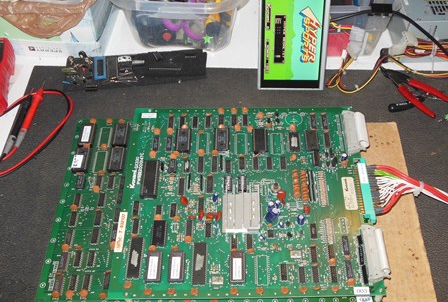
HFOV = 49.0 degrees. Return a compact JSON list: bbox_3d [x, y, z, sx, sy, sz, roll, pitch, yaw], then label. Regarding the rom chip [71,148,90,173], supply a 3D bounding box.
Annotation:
[{"bbox_3d":[-0.204,0.013,0.703,0.016,0.008,0.037,0,56,1],"label":"rom chip"}]

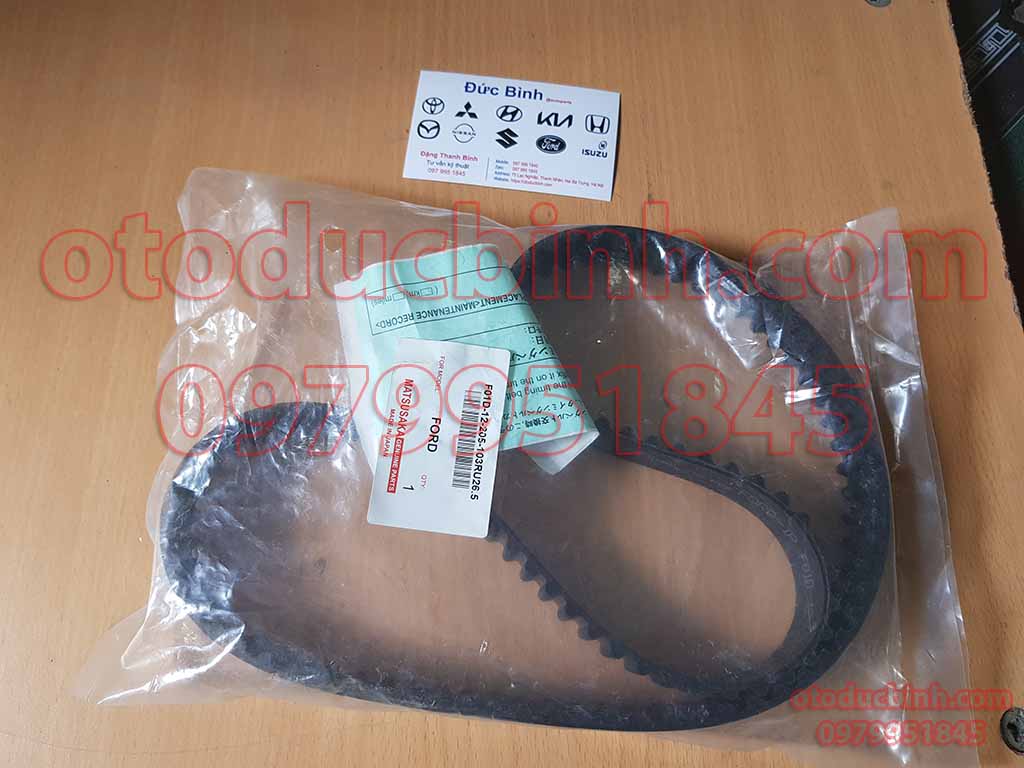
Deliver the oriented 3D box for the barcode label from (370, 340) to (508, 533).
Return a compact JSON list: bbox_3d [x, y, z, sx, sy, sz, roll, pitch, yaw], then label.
[{"bbox_3d":[-0.025,0.018,0.274,0.042,0.001,0.069,7,74,1],"label":"barcode label"}]

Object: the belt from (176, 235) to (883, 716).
[{"bbox_3d":[0.008,0.027,0.283,0.249,0.027,0.178,3,74,0],"label":"belt"}]

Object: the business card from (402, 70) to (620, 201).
[{"bbox_3d":[0.001,-0.110,0.337,0.090,0.001,0.054,6,74,0],"label":"business card"}]

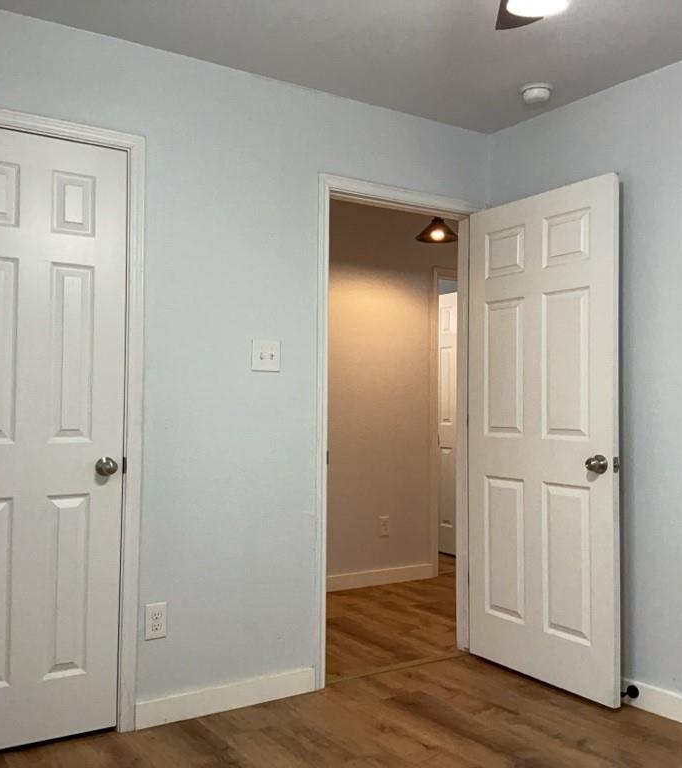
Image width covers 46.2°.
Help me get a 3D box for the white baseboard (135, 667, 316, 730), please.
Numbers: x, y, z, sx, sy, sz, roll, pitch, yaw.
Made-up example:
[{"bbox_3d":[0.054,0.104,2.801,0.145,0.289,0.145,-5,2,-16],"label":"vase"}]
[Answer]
[{"bbox_3d":[-0.415,1.192,3.042,0.750,0.094,0.015,2,-2,-33],"label":"white baseboard"}]

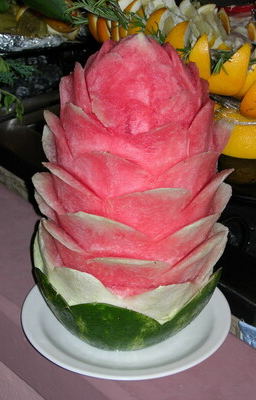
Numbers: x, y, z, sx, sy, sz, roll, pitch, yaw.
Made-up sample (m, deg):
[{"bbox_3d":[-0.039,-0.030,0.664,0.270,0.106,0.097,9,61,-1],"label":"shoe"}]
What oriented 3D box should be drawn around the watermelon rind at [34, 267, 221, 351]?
[{"bbox_3d":[-0.007,0.119,1.193,0.234,0.100,0.234,1,29,0],"label":"watermelon rind"}]

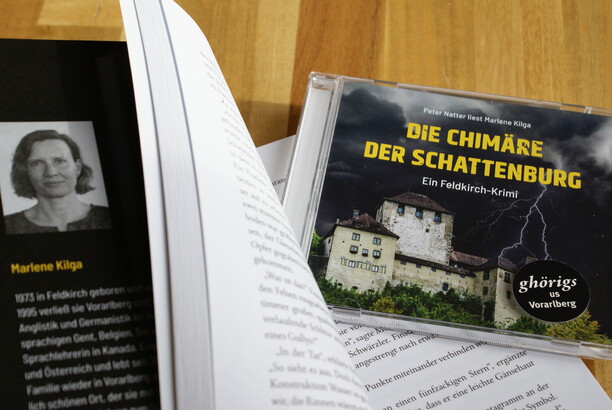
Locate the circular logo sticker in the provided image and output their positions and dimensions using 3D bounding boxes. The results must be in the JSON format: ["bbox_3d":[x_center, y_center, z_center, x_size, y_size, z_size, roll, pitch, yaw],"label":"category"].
[{"bbox_3d":[0.096,0.033,0.446,0.030,0.001,0.030,-2,51,-2],"label":"circular logo sticker"}]

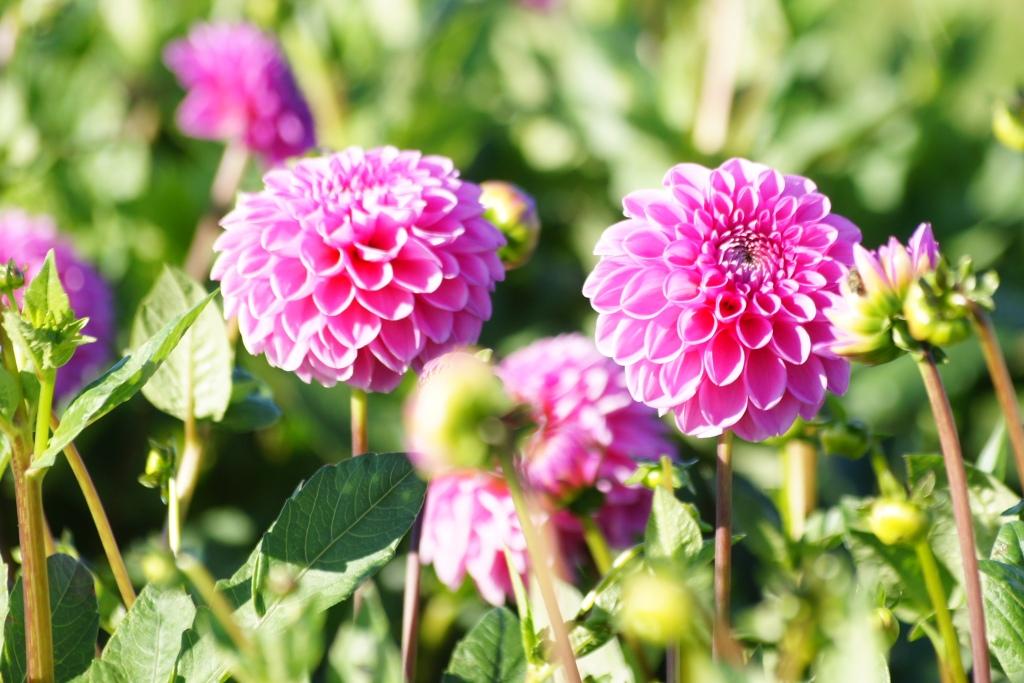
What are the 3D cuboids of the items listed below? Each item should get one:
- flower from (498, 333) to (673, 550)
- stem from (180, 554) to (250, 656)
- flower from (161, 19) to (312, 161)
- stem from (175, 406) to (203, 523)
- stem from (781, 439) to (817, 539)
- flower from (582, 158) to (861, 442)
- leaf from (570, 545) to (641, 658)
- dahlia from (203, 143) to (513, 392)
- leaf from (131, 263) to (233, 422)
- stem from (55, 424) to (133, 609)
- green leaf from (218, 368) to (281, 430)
[{"bbox_3d":[0.033,0.044,3.680,0.078,0.088,0.060,0,18,0],"label":"flower"},{"bbox_3d":[-0.099,0.088,2.850,0.005,0.038,0.005,-32,6,0],"label":"stem"},{"bbox_3d":[-0.136,-0.124,4.250,0.073,0.074,0.055,6,21,30],"label":"flower"},{"bbox_3d":[-0.124,0.047,3.250,0.006,0.043,0.005,3,7,0],"label":"stem"},{"bbox_3d":[0.113,0.058,3.350,0.012,0.039,0.012,1,7,0],"label":"stem"},{"bbox_3d":[0.081,-0.016,3.300,0.108,0.108,0.065,-2,-22,-13],"label":"flower"},{"bbox_3d":[0.034,0.093,3.050,0.026,0.040,0.022,1,7,7],"label":"leaf"},{"bbox_3d":[-0.059,-0.028,3.300,0.112,0.080,0.105,0,49,-3],"label":"dahlia"},{"bbox_3d":[-0.132,0.001,3.400,0.041,0.061,0.014,0,10,0],"label":"leaf"},{"bbox_3d":[-0.153,0.065,3.150,0.004,0.069,0.004,-20,6,0],"label":"stem"},{"bbox_3d":[-0.103,0.022,3.300,0.026,0.025,0.020,0,7,0],"label":"green leaf"}]

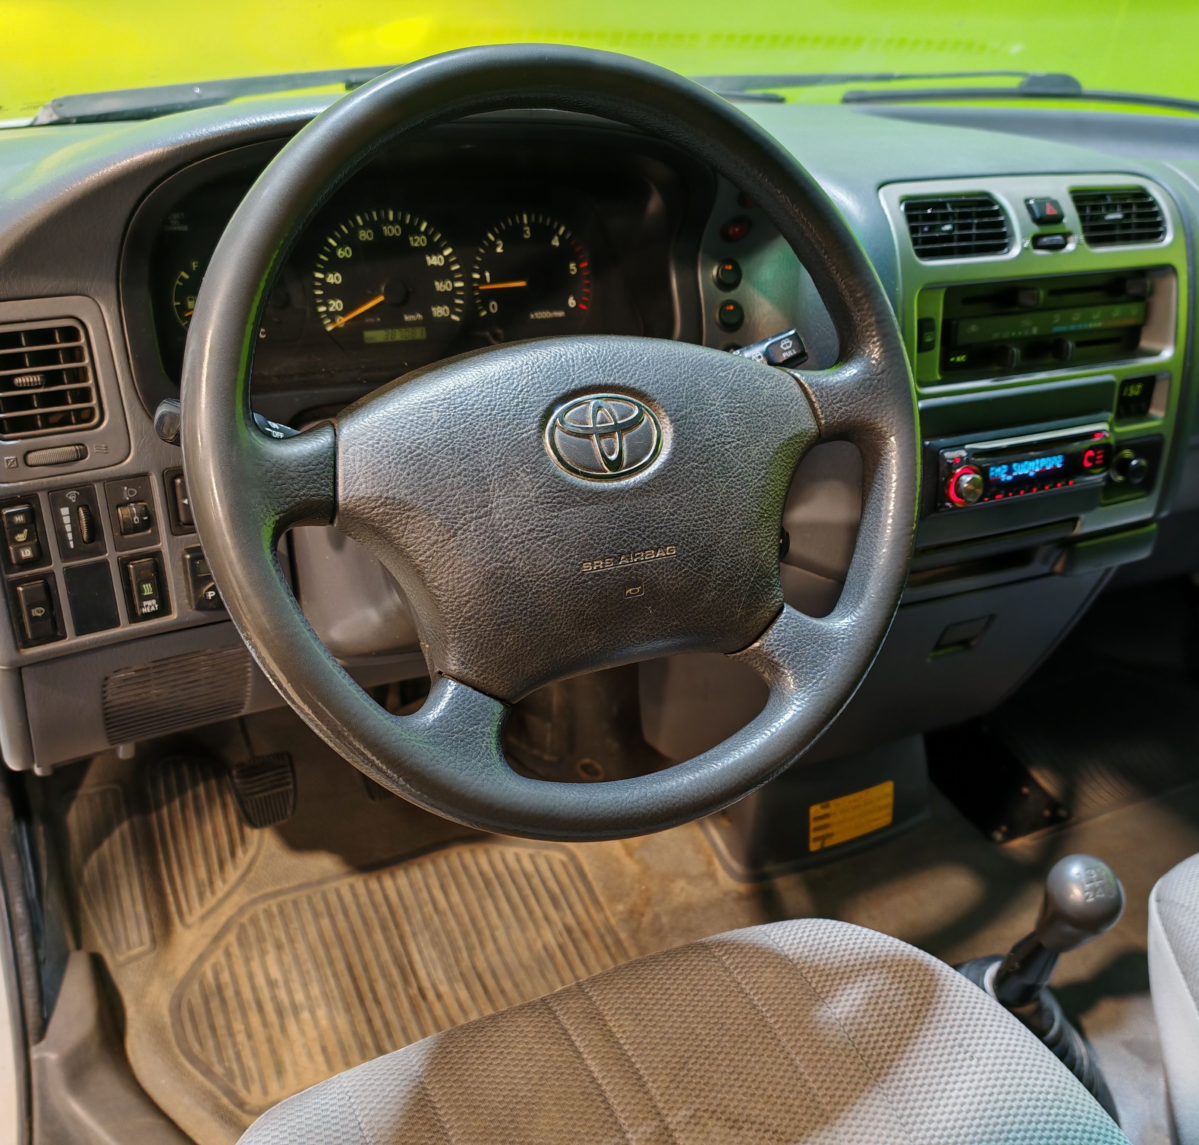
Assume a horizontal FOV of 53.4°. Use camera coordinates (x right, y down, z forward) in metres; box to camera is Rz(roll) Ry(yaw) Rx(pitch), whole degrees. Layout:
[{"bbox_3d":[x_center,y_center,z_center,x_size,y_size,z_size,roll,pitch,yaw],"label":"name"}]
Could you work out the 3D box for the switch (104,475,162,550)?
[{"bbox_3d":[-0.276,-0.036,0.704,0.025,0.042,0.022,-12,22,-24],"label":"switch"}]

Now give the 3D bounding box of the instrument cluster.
[{"bbox_3d":[-0.095,-0.179,0.713,0.340,0.155,0.080,-12,13,-28],"label":"instrument cluster"}]

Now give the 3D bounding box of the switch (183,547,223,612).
[{"bbox_3d":[-0.237,0.001,0.734,0.032,0.038,0.025,-12,22,-24],"label":"switch"}]

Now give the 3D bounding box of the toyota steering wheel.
[{"bbox_3d":[-0.013,-0.063,0.613,0.390,0.390,0.095,-13,2,-25],"label":"toyota steering wheel"}]

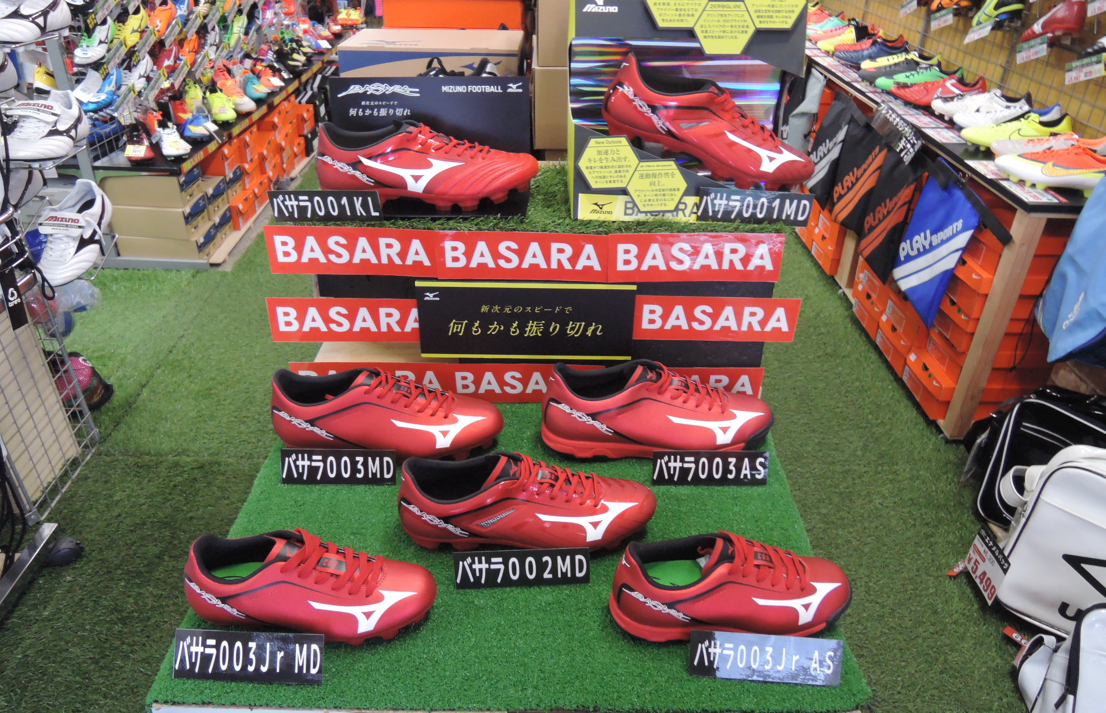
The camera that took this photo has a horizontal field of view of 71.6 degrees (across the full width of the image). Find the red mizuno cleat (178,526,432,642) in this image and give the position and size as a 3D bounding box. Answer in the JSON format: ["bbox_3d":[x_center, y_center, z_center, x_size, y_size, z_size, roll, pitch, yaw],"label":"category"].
[{"bbox_3d":[-0.223,0.199,0.707,0.233,0.100,0.087,2,32,3],"label":"red mizuno cleat"}]

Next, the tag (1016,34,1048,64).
[{"bbox_3d":[1.344,-0.859,2.150,0.004,0.053,0.088,0,1,-24],"label":"tag"}]

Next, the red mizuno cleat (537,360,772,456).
[{"bbox_3d":[0.130,0.054,0.931,0.285,0.110,0.104,-1,32,-2],"label":"red mizuno cleat"}]

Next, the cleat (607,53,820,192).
[{"bbox_3d":[0.199,-0.289,0.920,0.278,0.102,0.100,17,31,-6],"label":"cleat"}]

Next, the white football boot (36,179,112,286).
[{"bbox_3d":[-1.044,-0.275,1.687,0.100,0.105,0.280,1,50,-1],"label":"white football boot"}]

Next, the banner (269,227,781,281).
[{"bbox_3d":[-0.032,-0.124,0.935,0.630,0.062,0.006,1,32,-1],"label":"banner"}]

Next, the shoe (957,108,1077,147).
[{"bbox_3d":[1.175,-0.588,1.942,0.279,0.105,0.100,-3,32,-5],"label":"shoe"}]

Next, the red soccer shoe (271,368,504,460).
[{"bbox_3d":[-0.199,0.064,0.936,0.280,0.105,0.100,2,32,1],"label":"red soccer shoe"}]

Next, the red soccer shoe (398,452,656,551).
[{"bbox_3d":[-0.025,0.137,0.805,0.276,0.102,0.100,-1,32,-1],"label":"red soccer shoe"}]

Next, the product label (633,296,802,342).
[{"bbox_3d":[0.205,-0.046,0.972,0.209,0.059,0.004,1,29,-2],"label":"product label"}]

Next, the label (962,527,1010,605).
[{"bbox_3d":[0.781,0.374,1.380,0.004,0.088,0.128,15,21,4],"label":"label"}]

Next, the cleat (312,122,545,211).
[{"bbox_3d":[-0.156,-0.246,0.951,0.278,0.100,0.100,1,32,2],"label":"cleat"}]

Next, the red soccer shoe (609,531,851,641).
[{"bbox_3d":[0.168,0.200,0.706,0.232,0.100,0.087,-2,32,-3],"label":"red soccer shoe"}]

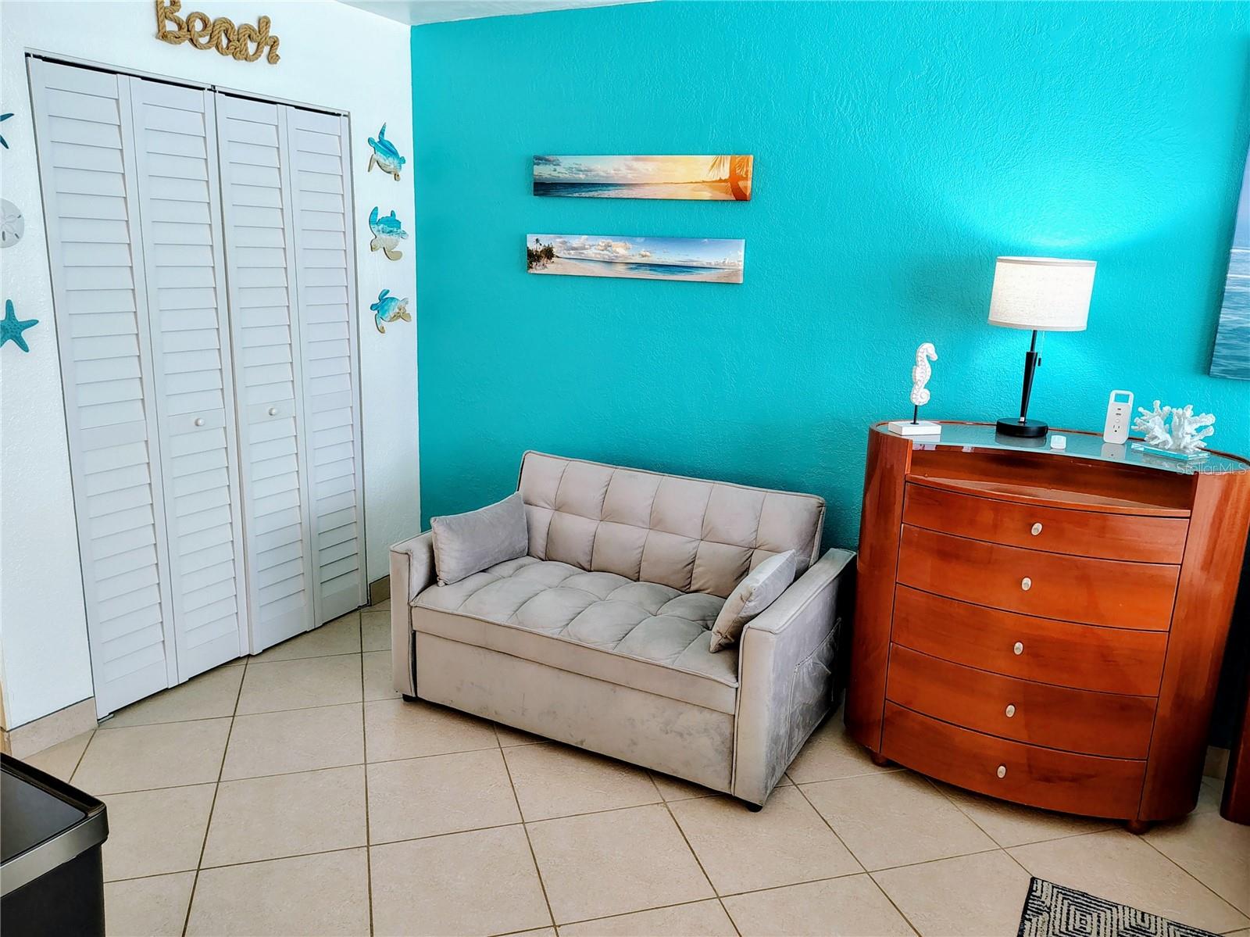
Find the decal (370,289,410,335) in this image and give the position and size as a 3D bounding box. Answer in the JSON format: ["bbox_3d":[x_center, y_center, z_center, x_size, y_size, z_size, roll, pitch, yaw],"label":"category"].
[{"bbox_3d":[-1.010,-0.681,3.761,0.015,0.195,0.254,8,14,26],"label":"decal"}]

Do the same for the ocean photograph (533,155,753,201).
[{"bbox_3d":[0.050,-1.101,3.292,0.918,0.154,0.030,8,14,26],"label":"ocean photograph"}]

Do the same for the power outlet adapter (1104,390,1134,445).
[{"bbox_3d":[1.460,-0.153,2.563,0.069,0.158,0.045,8,14,26],"label":"power outlet adapter"}]

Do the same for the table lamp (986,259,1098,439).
[{"bbox_3d":[1.235,-0.365,2.628,0.278,0.525,0.278,8,14,26],"label":"table lamp"}]

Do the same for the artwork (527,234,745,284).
[{"bbox_3d":[0.022,-0.806,3.316,0.923,0.153,0.028,8,14,26],"label":"artwork"}]

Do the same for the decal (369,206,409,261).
[{"bbox_3d":[-1.000,-0.995,3.689,0.015,0.220,0.240,8,14,26],"label":"decal"}]

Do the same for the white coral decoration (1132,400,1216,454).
[{"bbox_3d":[1.577,-0.118,2.487,0.125,0.147,0.190,-5,14,-27],"label":"white coral decoration"}]

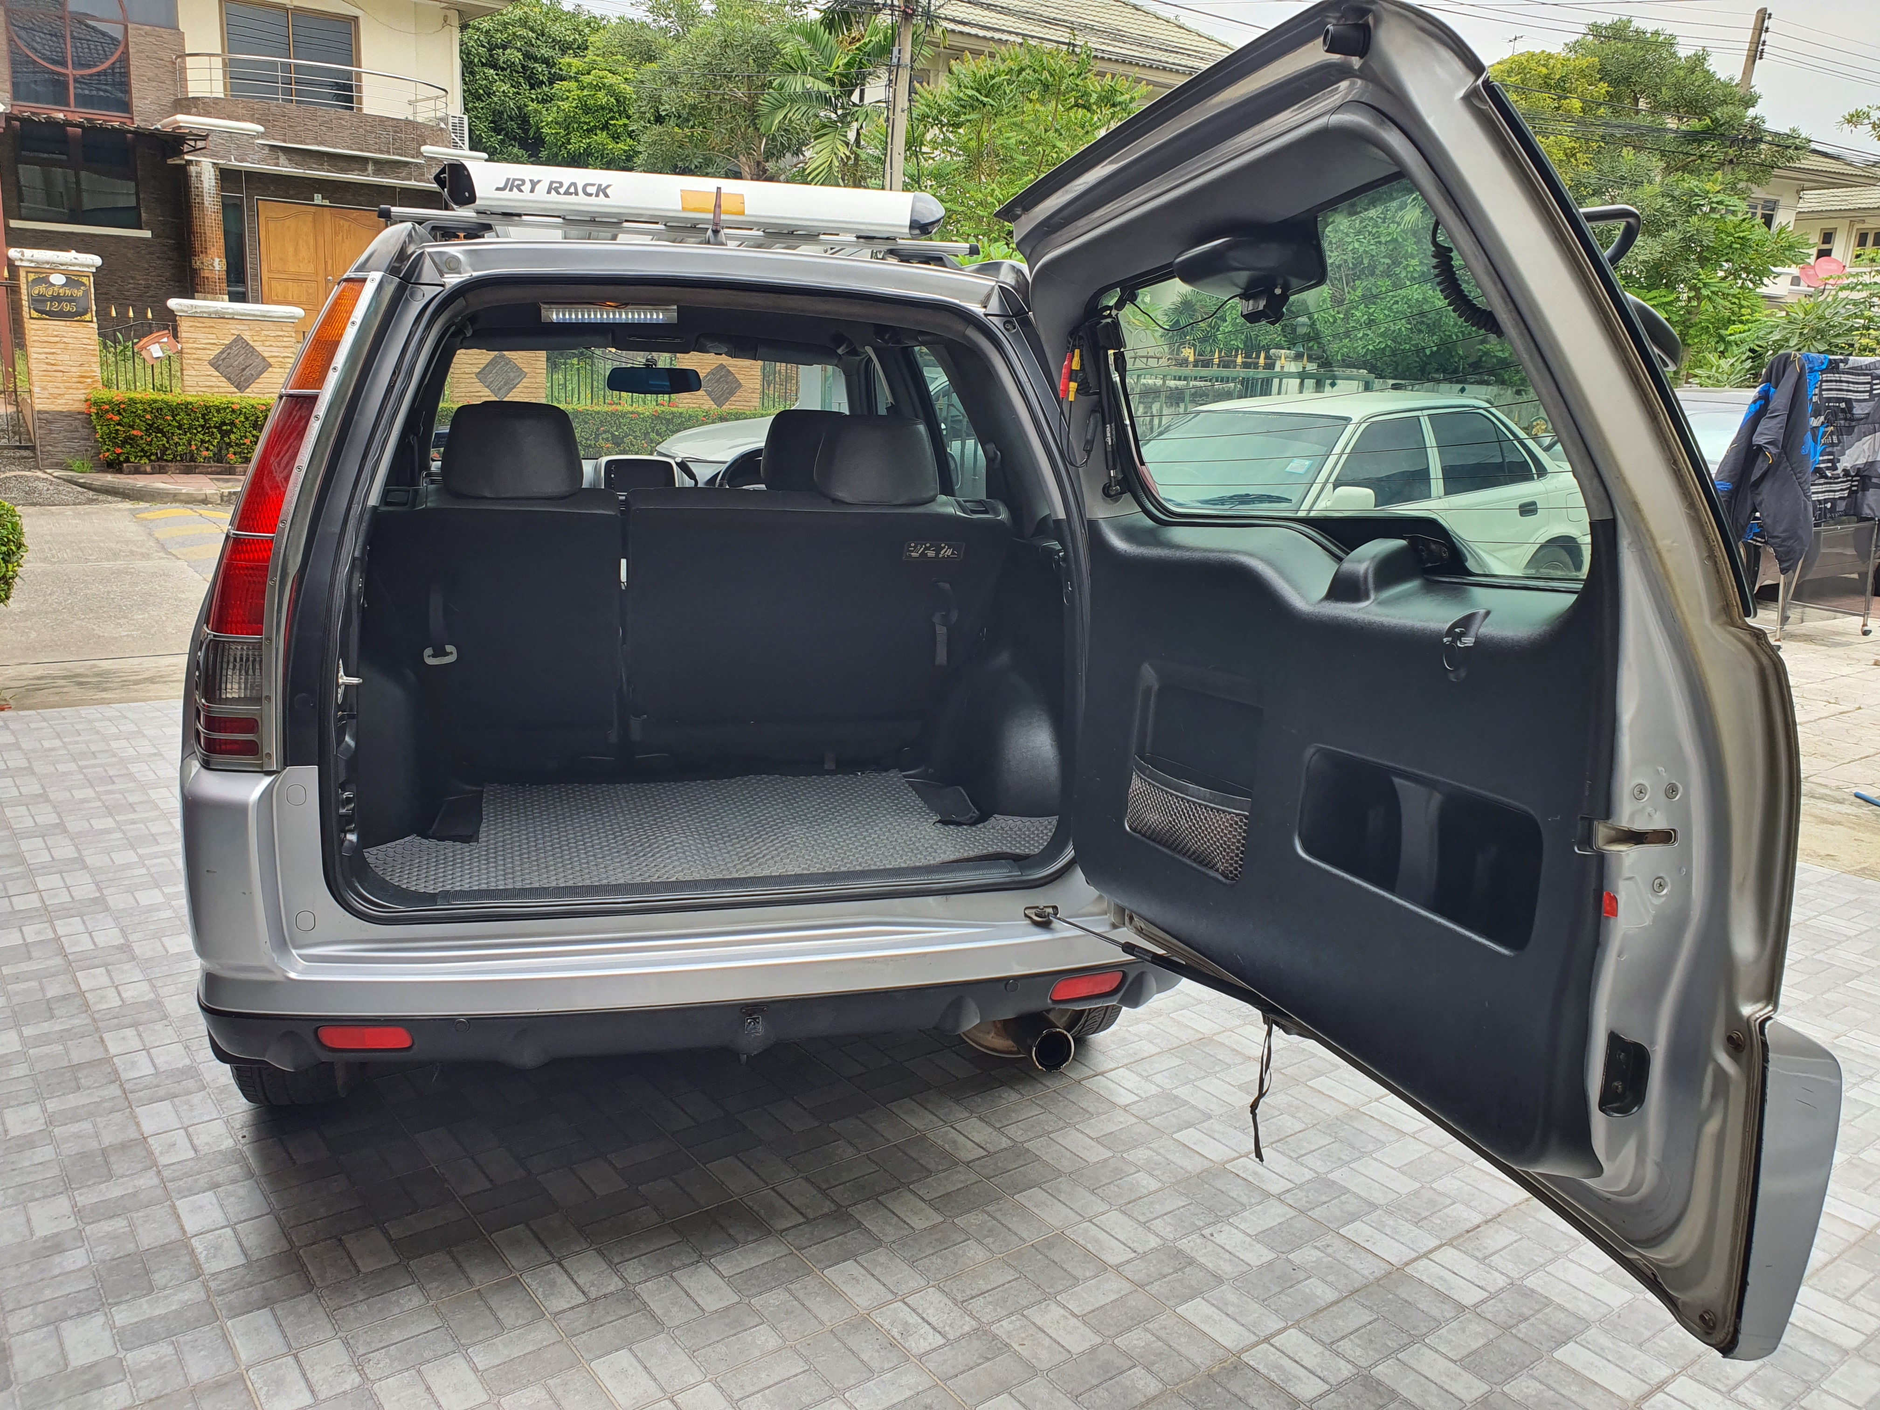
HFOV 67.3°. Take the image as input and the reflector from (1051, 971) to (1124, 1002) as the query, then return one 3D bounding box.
[{"bbox_3d":[0.249,0.475,2.398,0.150,0.037,0.024,-4,13,-25],"label":"reflector"}]

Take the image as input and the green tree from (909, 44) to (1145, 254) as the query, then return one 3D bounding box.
[{"bbox_3d":[1.115,-5.975,19.586,3.300,5.930,3.100,-1,12,-13],"label":"green tree"}]

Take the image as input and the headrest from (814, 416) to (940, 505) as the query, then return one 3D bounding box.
[{"bbox_3d":[-0.140,-0.513,2.998,0.260,0.190,0.125,-1,20,-13],"label":"headrest"}]

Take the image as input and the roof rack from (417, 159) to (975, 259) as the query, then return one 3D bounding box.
[{"bbox_3d":[-0.548,-1.035,3.152,1.080,0.160,1.100,-1,12,-13],"label":"roof rack"}]

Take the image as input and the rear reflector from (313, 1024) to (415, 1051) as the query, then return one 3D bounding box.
[{"bbox_3d":[-0.872,0.503,2.145,0.150,0.037,0.024,1,11,0],"label":"rear reflector"}]

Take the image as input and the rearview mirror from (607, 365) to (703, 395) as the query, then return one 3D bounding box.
[{"bbox_3d":[-0.887,-1.011,4.387,0.295,0.077,0.035,-5,13,-26],"label":"rearview mirror"}]

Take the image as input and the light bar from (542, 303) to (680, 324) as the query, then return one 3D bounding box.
[{"bbox_3d":[-0.576,-0.681,2.455,0.237,0.036,0.030,-1,24,-13],"label":"light bar"}]

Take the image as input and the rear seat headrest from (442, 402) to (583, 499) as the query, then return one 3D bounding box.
[{"bbox_3d":[-0.861,-0.503,2.834,0.265,0.195,0.125,-1,20,-13],"label":"rear seat headrest"}]

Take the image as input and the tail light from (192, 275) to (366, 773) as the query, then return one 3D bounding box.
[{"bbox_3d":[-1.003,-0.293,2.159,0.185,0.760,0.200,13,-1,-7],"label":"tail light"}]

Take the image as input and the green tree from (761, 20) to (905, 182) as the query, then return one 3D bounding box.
[{"bbox_3d":[-1.675,-6.887,21.670,2.500,6.780,2.500,-1,12,-13],"label":"green tree"}]

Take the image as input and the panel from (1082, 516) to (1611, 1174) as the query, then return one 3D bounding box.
[{"bbox_3d":[0.512,0.082,1.919,0.100,0.660,1.000,-4,13,-25],"label":"panel"}]

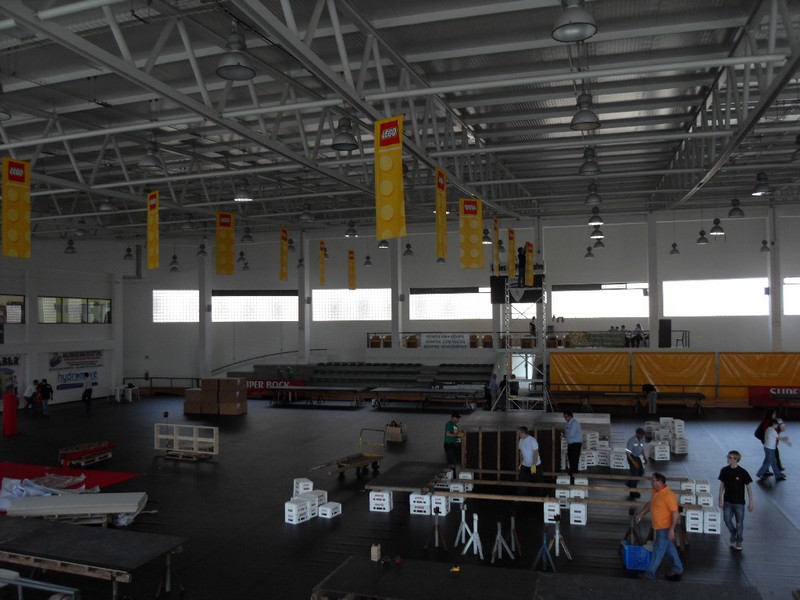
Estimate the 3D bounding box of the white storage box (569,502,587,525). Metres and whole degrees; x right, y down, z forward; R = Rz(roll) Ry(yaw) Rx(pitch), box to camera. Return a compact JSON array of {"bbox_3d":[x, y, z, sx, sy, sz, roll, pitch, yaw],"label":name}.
[{"bbox_3d":[3.694,4.403,13.446,0.295,0.415,0.400,-1,-2,16],"label":"white storage box"}]

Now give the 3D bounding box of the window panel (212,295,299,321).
[{"bbox_3d":[-9.323,0.565,41.507,6.302,1.654,0.120,-1,-2,18],"label":"window panel"}]

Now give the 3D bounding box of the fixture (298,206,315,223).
[{"bbox_3d":[-2.857,-2.721,19.866,0.495,0.520,0.495,-1,-2,16],"label":"fixture"}]

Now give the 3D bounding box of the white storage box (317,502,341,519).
[{"bbox_3d":[-1.494,4.532,13.937,0.290,0.200,0.430,-2,-2,30],"label":"white storage box"}]

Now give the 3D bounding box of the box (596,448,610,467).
[{"bbox_3d":[5.726,4.428,18.148,0.435,0.410,0.295,-1,-2,24],"label":"box"}]

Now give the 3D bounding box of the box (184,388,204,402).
[{"bbox_3d":[-9.323,4.392,29.861,0.800,0.530,0.780,-1,-2,16],"label":"box"}]

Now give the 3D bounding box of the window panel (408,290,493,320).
[{"bbox_3d":[3.149,0.252,39.800,5.100,1.960,0.120,-1,-2,9],"label":"window panel"}]

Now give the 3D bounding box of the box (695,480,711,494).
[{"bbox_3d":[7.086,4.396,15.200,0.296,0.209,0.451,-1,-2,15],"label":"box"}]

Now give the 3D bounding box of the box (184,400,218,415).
[{"bbox_3d":[-9.008,4.969,30.108,1.700,0.570,0.760,-1,-2,17],"label":"box"}]

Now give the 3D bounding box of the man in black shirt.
[{"bbox_3d":[6.253,3.703,12.077,0.580,1.790,0.380,-2,-3,31],"label":"man in black shirt"}]

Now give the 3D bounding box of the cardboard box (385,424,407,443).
[{"bbox_3d":[-0.131,4.707,22.864,0.540,0.480,0.520,-1,-2,13],"label":"cardboard box"}]

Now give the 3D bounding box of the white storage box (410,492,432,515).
[{"bbox_3d":[0.483,4.543,14.436,0.451,0.418,0.296,-1,-2,11],"label":"white storage box"}]

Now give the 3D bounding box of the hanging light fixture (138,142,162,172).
[{"bbox_3d":[-5.306,-3.096,13.764,0.525,0.560,0.525,0,-2,-21],"label":"hanging light fixture"}]

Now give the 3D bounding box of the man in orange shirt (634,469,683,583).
[{"bbox_3d":[3.982,3.468,9.930,0.680,1.660,0.520,0,-2,-16],"label":"man in orange shirt"}]

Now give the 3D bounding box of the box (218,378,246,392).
[{"bbox_3d":[-7.419,3.780,28.829,0.950,0.520,0.680,-1,-2,16],"label":"box"}]

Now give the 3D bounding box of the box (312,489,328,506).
[{"bbox_3d":[-1.811,4.475,14.226,0.290,0.410,0.400,-1,-2,28],"label":"box"}]

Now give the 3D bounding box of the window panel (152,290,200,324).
[{"bbox_3d":[-13.616,0.370,39.300,2.800,1.970,0.120,-1,-2,0],"label":"window panel"}]

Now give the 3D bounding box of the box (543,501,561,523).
[{"bbox_3d":[3.189,4.410,13.550,0.300,0.415,0.400,-1,-2,16],"label":"box"}]

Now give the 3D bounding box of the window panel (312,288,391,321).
[{"bbox_3d":[-2.982,0.304,40.200,4.900,1.960,0.120,-1,-2,5],"label":"window panel"}]

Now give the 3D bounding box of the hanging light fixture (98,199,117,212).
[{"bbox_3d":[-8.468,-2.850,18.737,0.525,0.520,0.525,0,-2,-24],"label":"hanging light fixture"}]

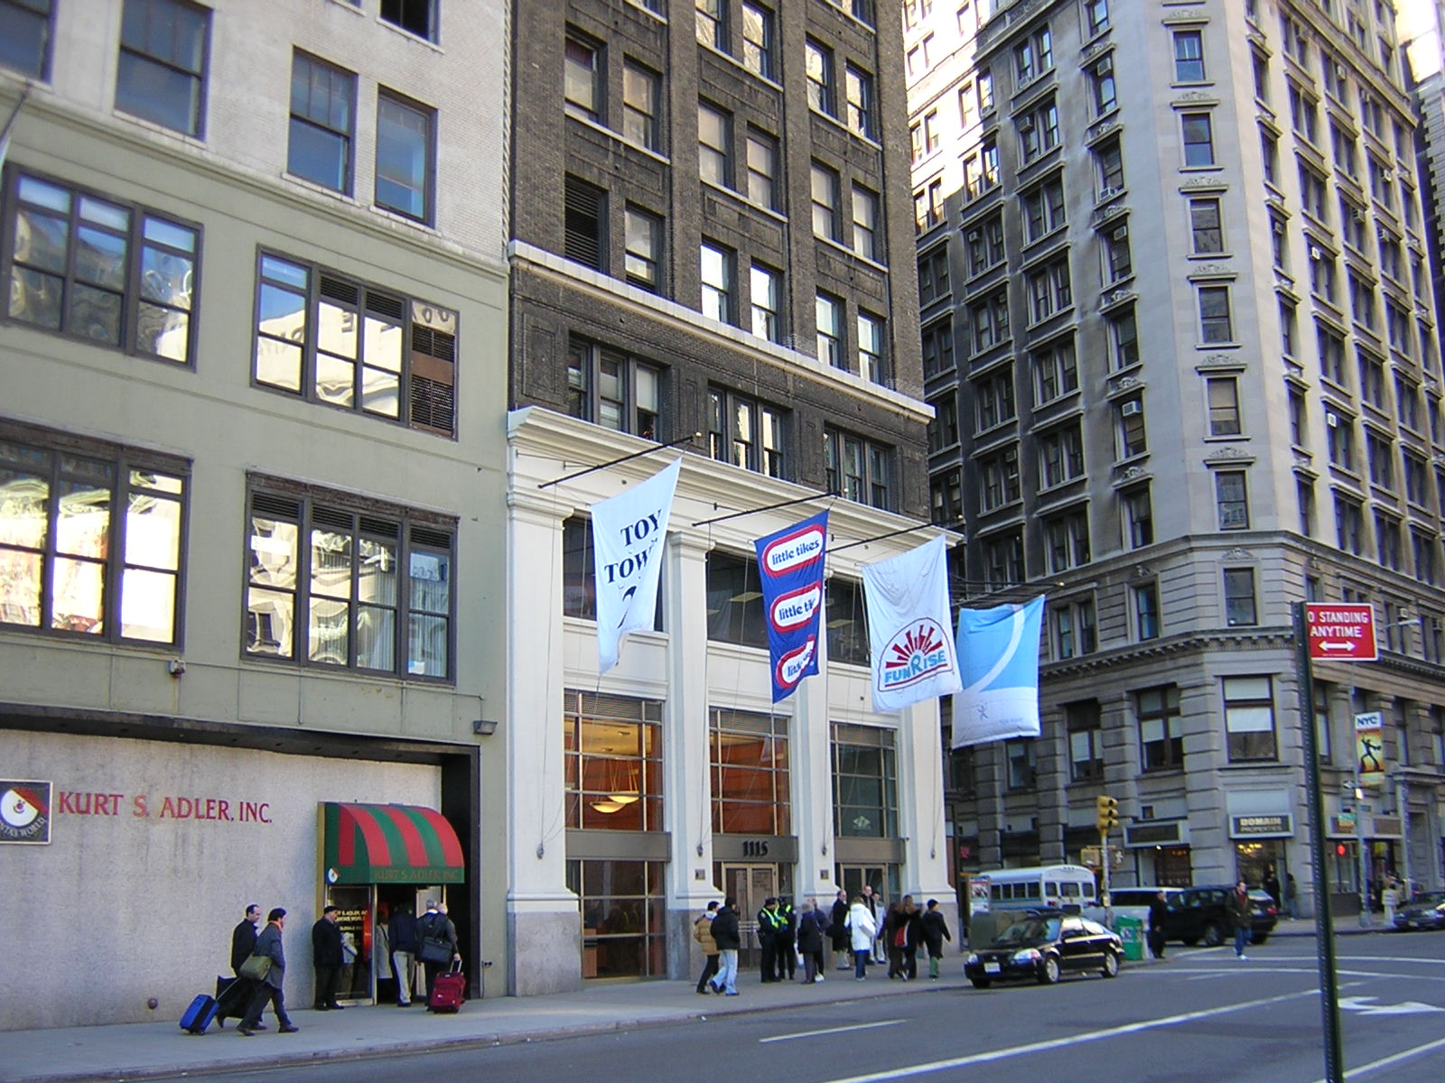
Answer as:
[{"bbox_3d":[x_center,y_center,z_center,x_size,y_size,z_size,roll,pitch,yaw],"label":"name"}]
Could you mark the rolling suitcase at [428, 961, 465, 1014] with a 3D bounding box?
[{"bbox_3d":[-4.546,7.387,24.800,0.460,0.820,0.320,7,-21,12],"label":"rolling suitcase"}]

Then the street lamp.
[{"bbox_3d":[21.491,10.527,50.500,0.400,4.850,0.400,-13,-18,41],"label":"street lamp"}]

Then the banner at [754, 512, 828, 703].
[{"bbox_3d":[1.556,1.536,34.015,2.200,4.100,0.400,-14,-18,41],"label":"banner"}]

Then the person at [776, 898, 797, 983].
[{"bbox_3d":[1.389,8.754,33.108,0.420,1.760,0.550,10,-18,-39],"label":"person"}]

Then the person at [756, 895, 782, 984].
[{"bbox_3d":[0.977,8.526,32.202,0.480,1.770,0.520,-12,-17,39],"label":"person"}]

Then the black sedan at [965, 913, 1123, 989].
[{"bbox_3d":[6.930,8.620,31.900,1.700,1.380,4.450,-13,-18,39],"label":"black sedan"}]

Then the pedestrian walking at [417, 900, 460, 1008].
[{"bbox_3d":[-4.887,7.070,25.772,0.680,1.790,0.500,5,-15,-24],"label":"pedestrian walking"}]

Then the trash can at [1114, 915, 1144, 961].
[{"bbox_3d":[10.387,10.153,38.432,0.580,1.100,0.460,-13,-18,40],"label":"trash can"}]

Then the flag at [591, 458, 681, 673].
[{"bbox_3d":[-1.689,0.546,29.304,2.570,3.750,0.450,-13,-18,41],"label":"flag"}]

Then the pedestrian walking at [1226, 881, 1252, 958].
[{"bbox_3d":[11.810,8.672,34.399,0.450,1.740,0.480,-14,-18,43],"label":"pedestrian walking"}]

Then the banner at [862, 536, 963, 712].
[{"bbox_3d":[4.778,2.121,38.230,2.850,4.150,0.400,-14,-18,41],"label":"banner"}]

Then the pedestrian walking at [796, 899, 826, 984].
[{"bbox_3d":[1.814,8.388,31.492,0.520,1.680,0.450,5,-14,-24],"label":"pedestrian walking"}]

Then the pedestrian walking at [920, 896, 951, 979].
[{"bbox_3d":[4.559,8.560,32.352,0.500,1.640,0.560,10,-18,-39],"label":"pedestrian walking"}]

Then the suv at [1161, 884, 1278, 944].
[{"bbox_3d":[15.135,11.689,46.800,1.840,1.720,4.550,5,-15,-25],"label":"suv"}]

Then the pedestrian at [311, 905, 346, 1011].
[{"bbox_3d":[-7.039,7.467,26.935,0.380,1.770,0.520,0,-14,-5],"label":"pedestrian"}]

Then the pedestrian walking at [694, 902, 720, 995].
[{"bbox_3d":[-0.290,7.787,28.896,0.480,1.720,0.480,-13,-18,41],"label":"pedestrian walking"}]

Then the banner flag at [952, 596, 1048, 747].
[{"bbox_3d":[7.494,3.571,40.800,2.450,3.950,0.400,1,-13,-11],"label":"banner flag"}]

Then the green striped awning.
[{"bbox_3d":[-6.048,5.582,27.725,1.485,1.469,2.098,-13,-18,40],"label":"green striped awning"}]

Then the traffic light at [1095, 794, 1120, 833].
[{"bbox_3d":[9.543,6.743,37.200,0.300,0.860,0.420,6,-16,-28],"label":"traffic light"}]

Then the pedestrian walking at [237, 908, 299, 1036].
[{"bbox_3d":[-6.582,6.239,21.900,0.550,1.750,0.750,-13,-18,41],"label":"pedestrian walking"}]

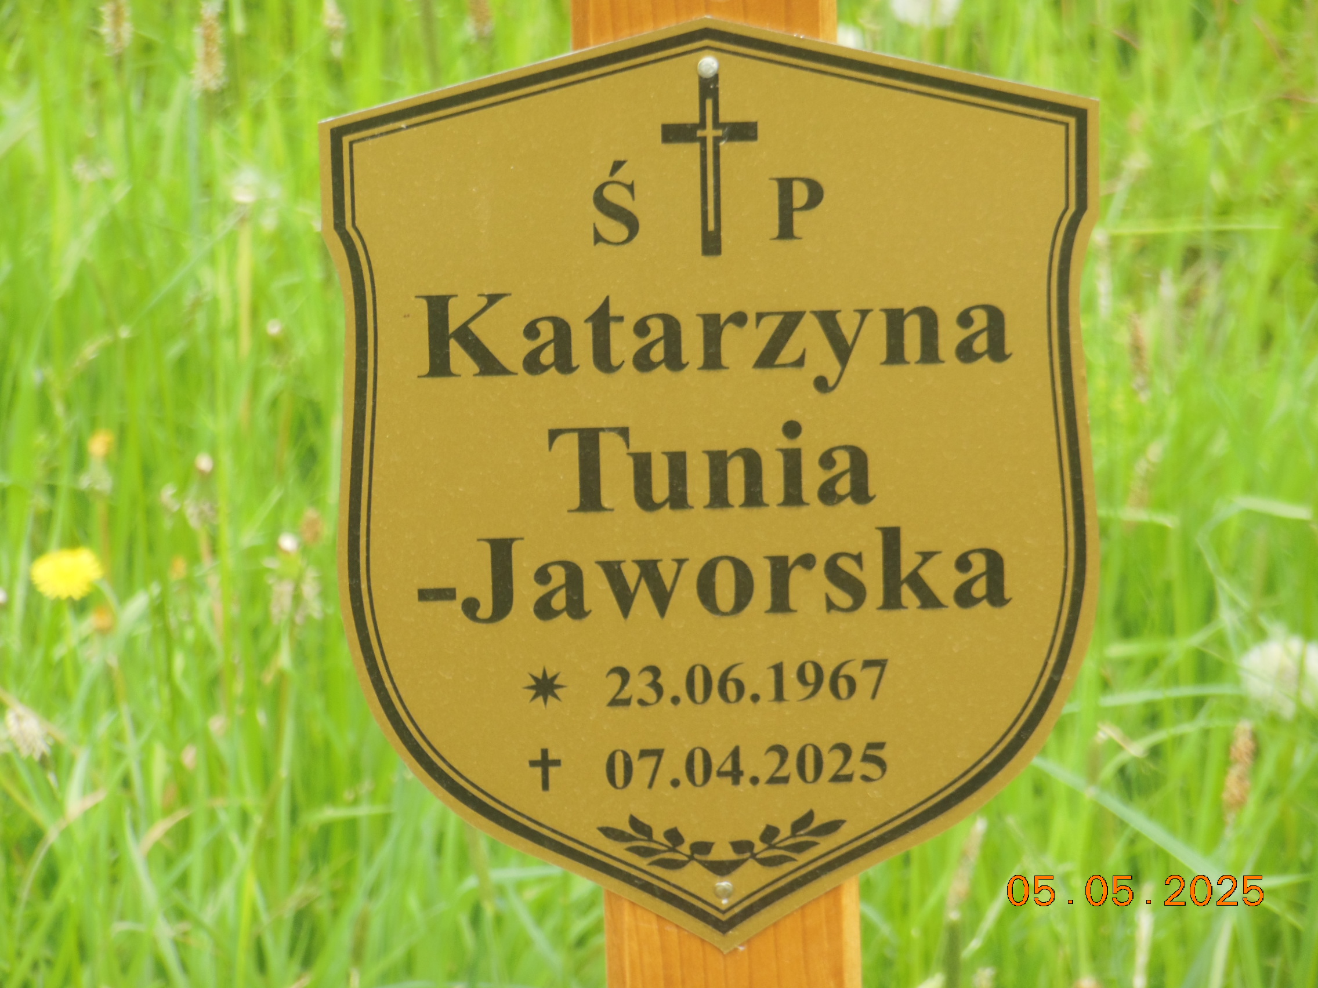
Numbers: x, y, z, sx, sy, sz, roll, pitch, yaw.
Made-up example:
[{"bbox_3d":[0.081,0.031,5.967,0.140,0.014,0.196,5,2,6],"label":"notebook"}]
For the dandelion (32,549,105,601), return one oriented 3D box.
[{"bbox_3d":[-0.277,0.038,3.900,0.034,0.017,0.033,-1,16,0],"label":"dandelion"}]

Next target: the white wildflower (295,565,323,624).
[{"bbox_3d":[-0.164,0.047,3.900,0.013,0.025,0.013,-1,16,0],"label":"white wildflower"}]

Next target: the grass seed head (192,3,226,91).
[{"bbox_3d":[-0.224,-0.222,4.150,0.016,0.045,0.016,-1,16,0],"label":"grass seed head"}]

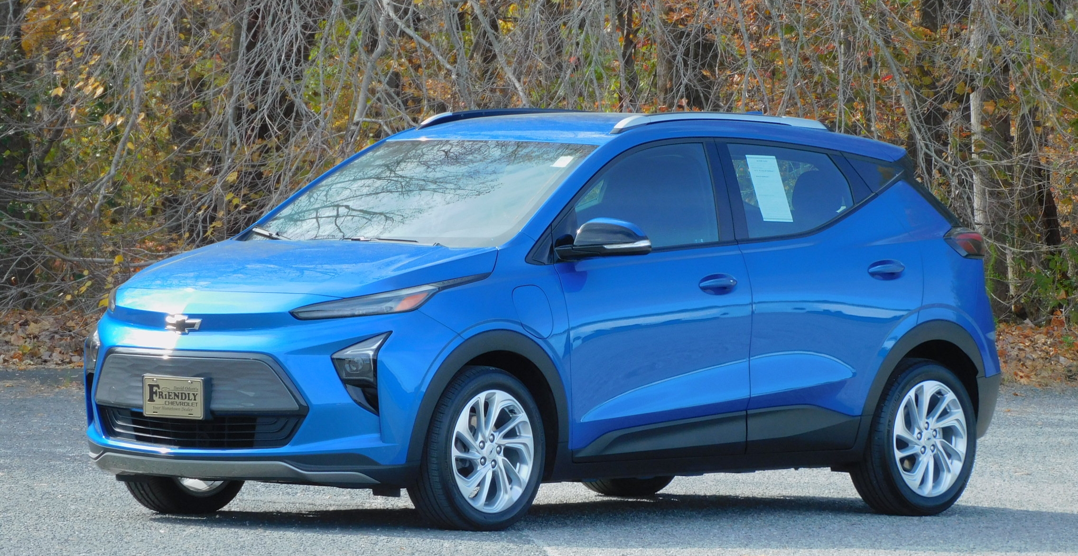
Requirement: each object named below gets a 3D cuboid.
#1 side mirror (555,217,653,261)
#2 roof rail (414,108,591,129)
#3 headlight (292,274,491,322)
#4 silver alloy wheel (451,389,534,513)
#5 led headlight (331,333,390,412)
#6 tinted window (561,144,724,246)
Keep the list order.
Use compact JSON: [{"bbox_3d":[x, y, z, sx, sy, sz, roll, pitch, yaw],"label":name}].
[{"bbox_3d":[0.240,-0.147,32.104,0.240,0.170,0.280,2,2,41],"label":"side mirror"},{"bbox_3d":[-0.053,-0.636,33.940,0.070,0.095,1.370,2,2,41],"label":"roof rail"},{"bbox_3d":[-0.558,0.073,31.631,0.365,0.180,0.730,2,2,41],"label":"headlight"},{"bbox_3d":[-0.244,0.651,31.872,0.190,0.469,0.469,3,2,41],"label":"silver alloy wheel"},{"bbox_3d":[-0.679,0.348,31.453,0.190,0.300,0.160,3,2,41],"label":"led headlight"},{"bbox_3d":[0.366,-0.326,32.615,0.970,0.410,0.060,0,-19,-46],"label":"tinted window"}]

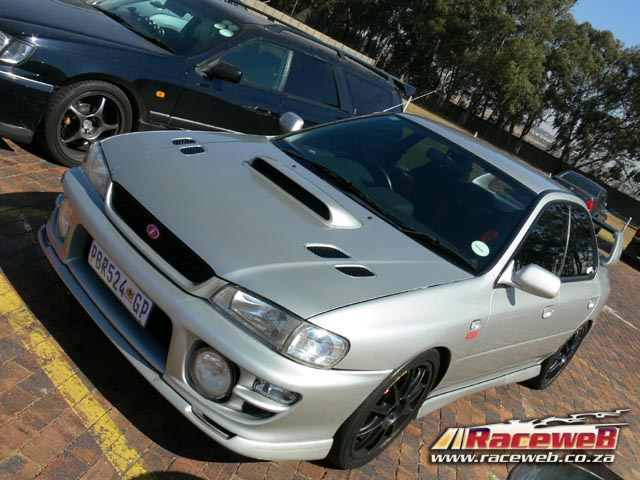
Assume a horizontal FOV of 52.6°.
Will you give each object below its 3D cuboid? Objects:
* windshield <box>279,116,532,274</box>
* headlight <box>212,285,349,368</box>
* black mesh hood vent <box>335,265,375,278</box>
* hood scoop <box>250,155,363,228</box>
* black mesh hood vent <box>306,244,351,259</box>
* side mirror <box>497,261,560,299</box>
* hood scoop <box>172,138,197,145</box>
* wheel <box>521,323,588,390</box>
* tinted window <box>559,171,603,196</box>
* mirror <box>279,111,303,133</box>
[{"bbox_3d":[0.457,-0.356,3.438,0.880,0.130,1.380,-27,49,-34],"label":"windshield"},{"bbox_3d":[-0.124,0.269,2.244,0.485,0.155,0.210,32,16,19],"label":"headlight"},{"bbox_3d":[0.134,0.116,2.420,0.145,0.030,0.100,-3,41,-41],"label":"black mesh hood vent"},{"bbox_3d":[-0.073,-0.236,2.886,0.650,0.080,0.275,37,28,33],"label":"hood scoop"},{"bbox_3d":[0.034,0.045,2.458,0.145,0.027,0.125,-11,38,-46],"label":"black mesh hood vent"},{"bbox_3d":[0.986,0.193,3.021,0.235,0.165,0.150,37,18,33],"label":"side mirror"},{"bbox_3d":[-0.631,-0.459,3.028,0.090,0.027,0.135,37,29,33],"label":"hood scoop"},{"bbox_3d":[1.711,0.778,4.725,0.210,0.620,0.620,37,19,33],"label":"wheel"},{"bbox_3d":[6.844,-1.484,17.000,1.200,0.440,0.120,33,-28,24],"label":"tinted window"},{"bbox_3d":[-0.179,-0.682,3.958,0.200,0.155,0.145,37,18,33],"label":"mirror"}]

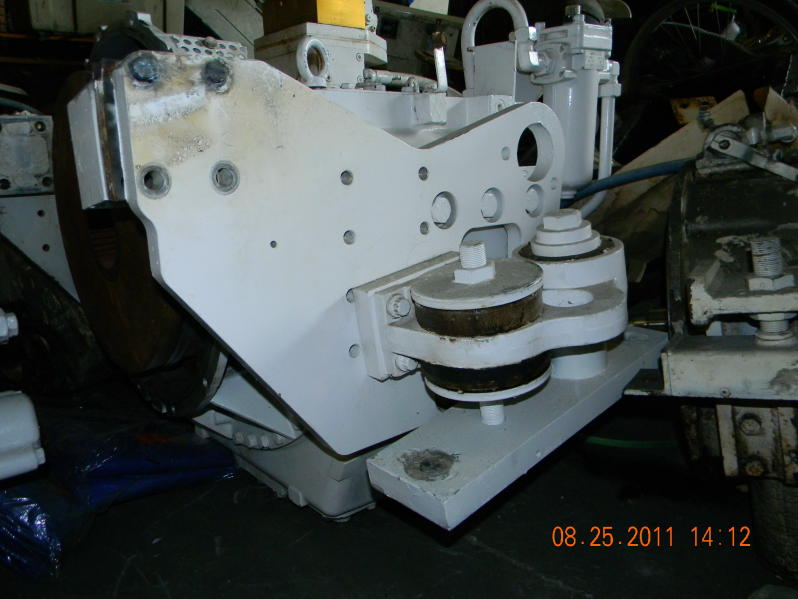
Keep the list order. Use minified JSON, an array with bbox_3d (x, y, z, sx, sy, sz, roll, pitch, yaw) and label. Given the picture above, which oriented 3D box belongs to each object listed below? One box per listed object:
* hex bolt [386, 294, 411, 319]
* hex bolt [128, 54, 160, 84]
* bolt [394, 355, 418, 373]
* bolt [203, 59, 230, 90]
[{"bbox_3d":[-0.001,0.010,0.892,0.030,0.030,0.016,-24,24,-39],"label":"hex bolt"},{"bbox_3d":[-0.267,-0.242,0.680,0.029,0.029,0.016,-13,17,-42],"label":"hex bolt"},{"bbox_3d":[0.011,0.087,0.918,0.030,0.030,0.016,-24,24,-39],"label":"bolt"},{"bbox_3d":[-0.207,-0.257,0.735,0.029,0.029,0.016,-13,17,-42],"label":"bolt"}]

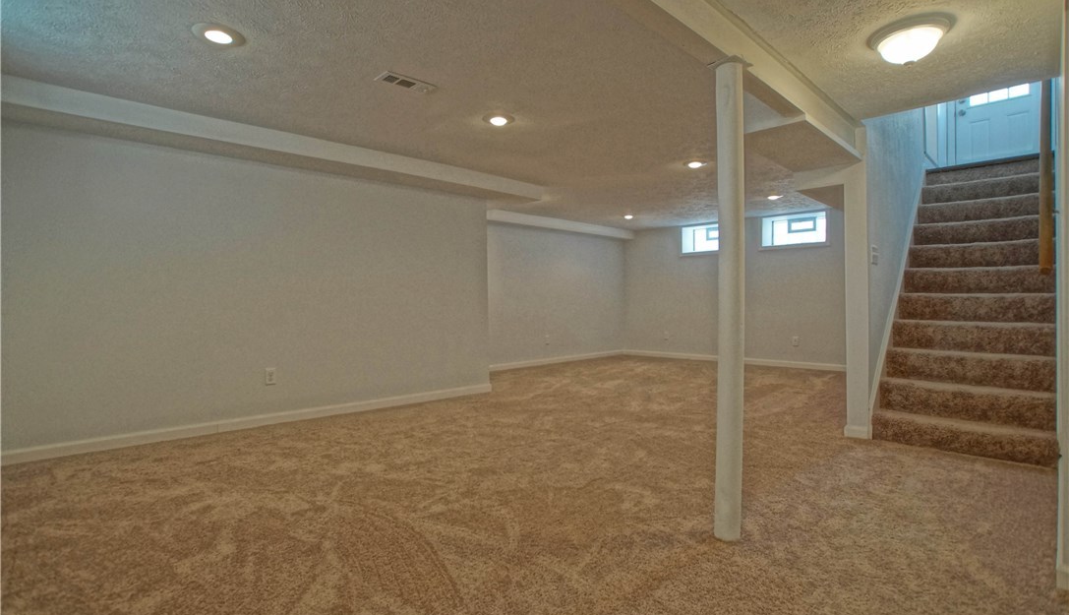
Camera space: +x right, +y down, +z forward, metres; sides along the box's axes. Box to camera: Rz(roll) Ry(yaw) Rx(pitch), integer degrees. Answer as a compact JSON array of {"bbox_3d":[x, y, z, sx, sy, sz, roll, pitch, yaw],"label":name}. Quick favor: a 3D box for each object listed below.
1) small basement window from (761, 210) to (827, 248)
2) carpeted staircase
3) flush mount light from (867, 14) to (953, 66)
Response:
[{"bbox_3d":[3.760,-1.112,6.867,0.140,0.420,0.830,-1,1,-45],"label":"small basement window"},{"bbox_3d":[3.415,-0.200,3.678,2.153,2.209,0.857,-1,1,-43],"label":"carpeted staircase"},{"bbox_3d":[1.775,-1.226,2.243,0.315,0.135,0.315,-1,1,-45],"label":"flush mount light"}]

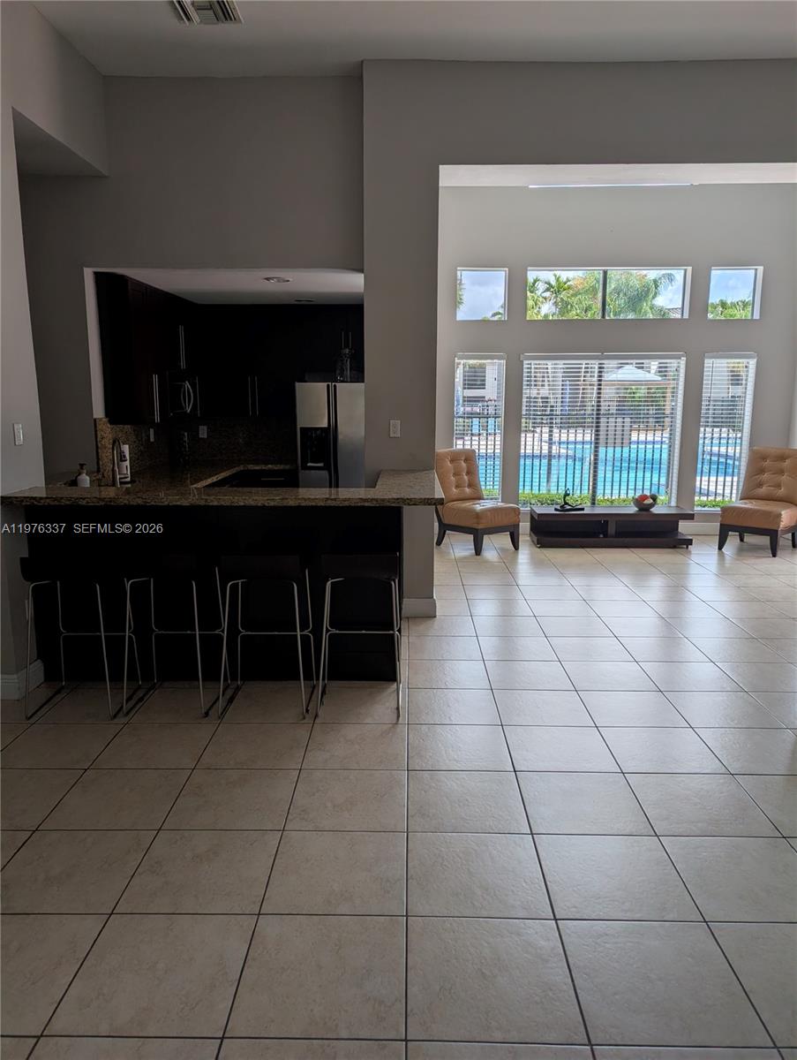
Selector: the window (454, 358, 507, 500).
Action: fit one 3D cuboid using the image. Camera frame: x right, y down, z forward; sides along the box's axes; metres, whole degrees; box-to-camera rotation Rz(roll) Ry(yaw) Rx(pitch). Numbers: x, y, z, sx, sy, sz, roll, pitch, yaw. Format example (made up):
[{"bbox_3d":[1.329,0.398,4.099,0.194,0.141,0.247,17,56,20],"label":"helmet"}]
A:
[{"bbox_3d":[0.925,-1.148,8.424,0.576,1.675,0.080,0,11,1],"label":"window"}]

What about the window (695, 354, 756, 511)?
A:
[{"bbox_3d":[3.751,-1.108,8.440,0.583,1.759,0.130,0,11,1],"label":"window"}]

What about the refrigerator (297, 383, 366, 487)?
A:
[{"bbox_3d":[-0.504,-0.588,7.223,0.860,1.700,0.800,0,11,1],"label":"refrigerator"}]

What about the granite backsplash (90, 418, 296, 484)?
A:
[{"bbox_3d":[-1.550,-0.747,6.457,1.220,0.470,2.400,0,11,1],"label":"granite backsplash"}]

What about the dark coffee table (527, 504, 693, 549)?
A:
[{"bbox_3d":[2.300,-0.034,8.011,1.655,0.376,0.528,0,11,1],"label":"dark coffee table"}]

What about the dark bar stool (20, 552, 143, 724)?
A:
[{"bbox_3d":[-1.635,0.489,3.789,0.440,0.835,0.460,0,11,-1],"label":"dark bar stool"}]

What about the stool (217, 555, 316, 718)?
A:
[{"bbox_3d":[-0.684,0.507,3.854,0.440,0.825,0.450,0,11,1],"label":"stool"}]

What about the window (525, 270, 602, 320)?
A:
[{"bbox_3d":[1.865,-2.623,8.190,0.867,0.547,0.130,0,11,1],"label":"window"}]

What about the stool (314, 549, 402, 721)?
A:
[{"bbox_3d":[-0.195,0.489,3.802,0.430,0.835,0.460,0,11,1],"label":"stool"}]

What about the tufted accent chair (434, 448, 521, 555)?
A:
[{"bbox_3d":[0.794,-0.309,7.661,0.570,0.995,0.760,-7,13,-34],"label":"tufted accent chair"}]

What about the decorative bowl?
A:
[{"bbox_3d":[2.673,-0.299,7.969,0.260,0.165,0.260,0,11,1],"label":"decorative bowl"}]

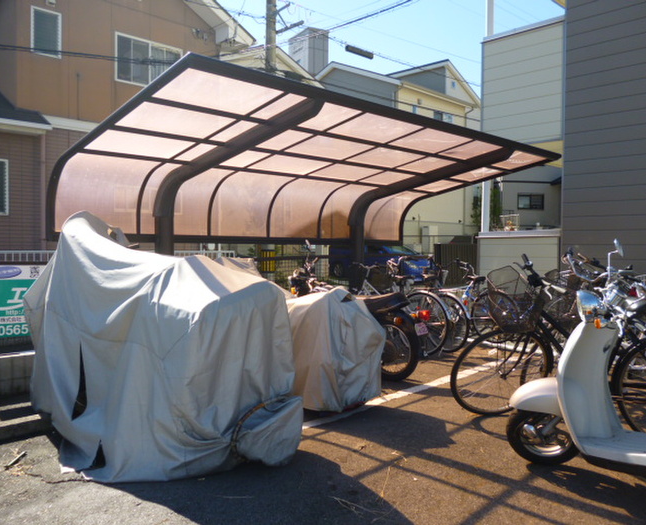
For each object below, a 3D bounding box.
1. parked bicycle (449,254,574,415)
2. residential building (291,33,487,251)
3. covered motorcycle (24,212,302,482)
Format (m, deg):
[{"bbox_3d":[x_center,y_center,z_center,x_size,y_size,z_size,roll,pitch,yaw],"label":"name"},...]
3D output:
[{"bbox_3d":[1.545,0.516,3.227,1.680,1.080,0.620,2,2,40],"label":"parked bicycle"},{"bbox_3d":[3.101,-3.911,25.363,7.800,8.800,7.000,-1,2,-44],"label":"residential building"},{"bbox_3d":[-1.038,0.388,3.326,2.030,1.280,0.840,2,2,35],"label":"covered motorcycle"}]

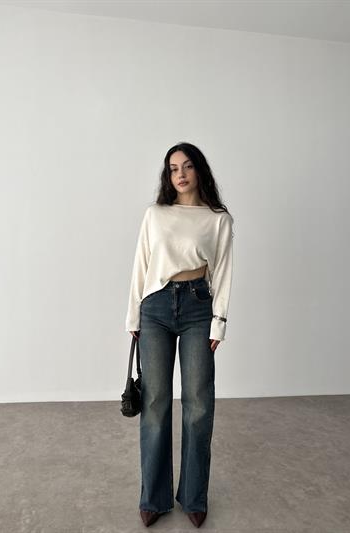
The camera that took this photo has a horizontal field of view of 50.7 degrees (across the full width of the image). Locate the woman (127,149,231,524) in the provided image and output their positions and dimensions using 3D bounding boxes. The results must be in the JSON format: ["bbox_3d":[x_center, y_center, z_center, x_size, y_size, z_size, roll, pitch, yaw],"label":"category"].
[{"bbox_3d":[0.017,0.277,1.750,0.490,1.710,0.320,1,0,2],"label":"woman"}]

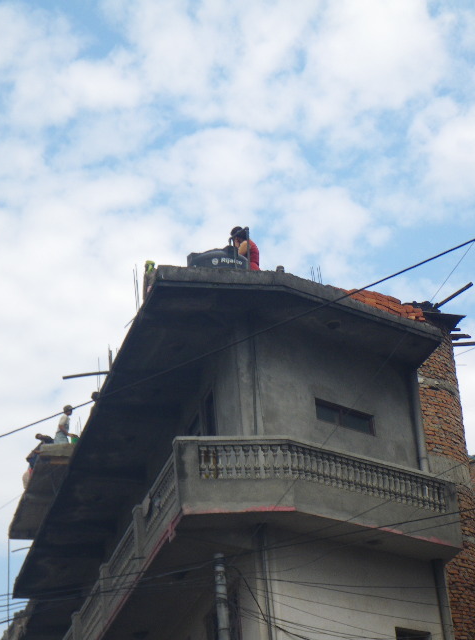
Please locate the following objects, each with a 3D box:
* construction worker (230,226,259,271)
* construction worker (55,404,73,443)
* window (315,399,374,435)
[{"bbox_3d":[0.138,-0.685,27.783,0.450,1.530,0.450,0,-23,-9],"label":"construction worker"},{"bbox_3d":[-3.893,2.699,42.854,0.420,1.640,0.480,-2,-23,-5],"label":"construction worker"},{"bbox_3d":[1.568,1.447,27.944,1.271,0.327,0.100,18,-31,-41],"label":"window"}]

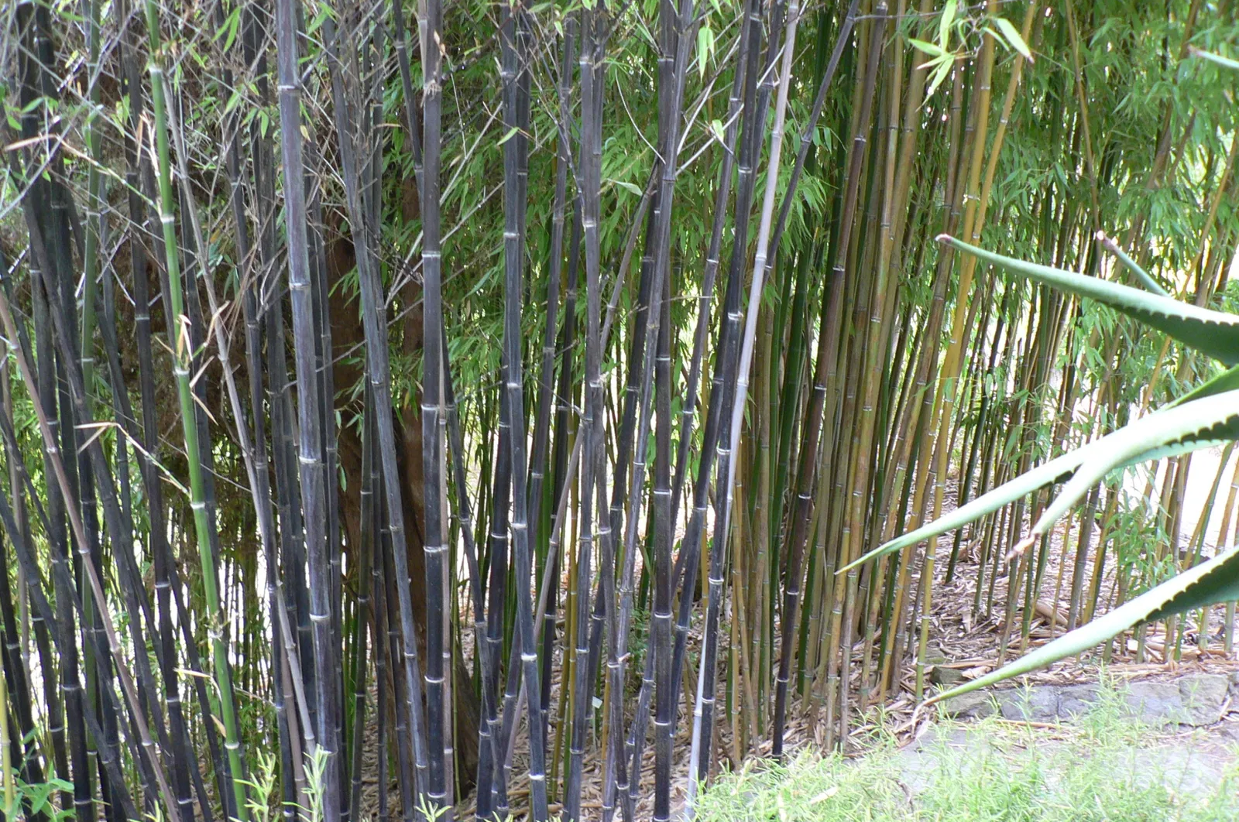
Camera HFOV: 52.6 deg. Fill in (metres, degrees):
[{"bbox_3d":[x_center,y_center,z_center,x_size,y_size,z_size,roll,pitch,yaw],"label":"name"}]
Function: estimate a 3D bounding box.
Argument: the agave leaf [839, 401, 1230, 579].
[{"bbox_3d":[0.524,0.087,1.500,0.520,0.100,0.120,-22,9,0],"label":"agave leaf"}]

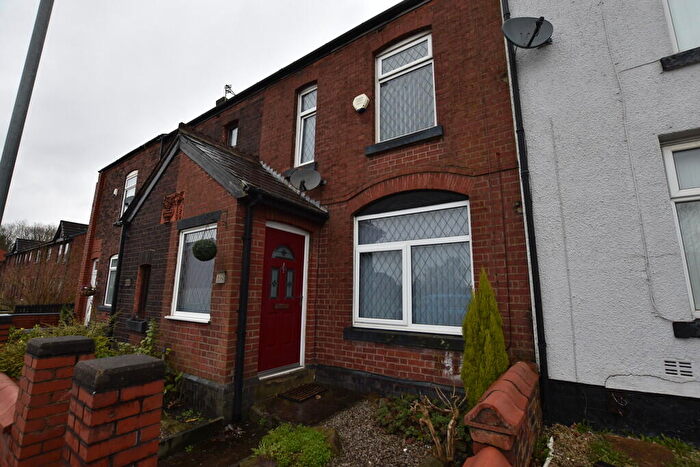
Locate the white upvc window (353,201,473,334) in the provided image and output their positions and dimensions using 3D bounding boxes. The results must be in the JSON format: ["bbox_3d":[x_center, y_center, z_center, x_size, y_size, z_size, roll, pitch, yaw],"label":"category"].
[{"bbox_3d":[0.823,0.489,4.111,1.750,1.680,0.100,-6,-13,33],"label":"white upvc window"}]

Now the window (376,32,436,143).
[{"bbox_3d":[0.891,-2.294,4.659,0.990,1.720,0.100,-6,-13,33],"label":"window"}]

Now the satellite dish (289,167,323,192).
[{"bbox_3d":[-0.763,-0.938,5.020,0.530,0.440,0.280,0,-11,3],"label":"satellite dish"}]

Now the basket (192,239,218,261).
[{"bbox_3d":[-1.751,0.193,3.516,0.270,0.270,0.270,-6,-13,33],"label":"basket"}]

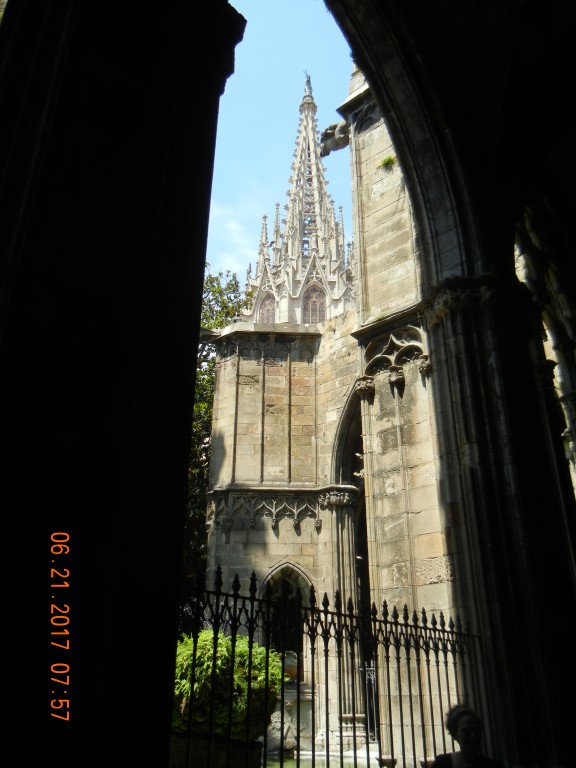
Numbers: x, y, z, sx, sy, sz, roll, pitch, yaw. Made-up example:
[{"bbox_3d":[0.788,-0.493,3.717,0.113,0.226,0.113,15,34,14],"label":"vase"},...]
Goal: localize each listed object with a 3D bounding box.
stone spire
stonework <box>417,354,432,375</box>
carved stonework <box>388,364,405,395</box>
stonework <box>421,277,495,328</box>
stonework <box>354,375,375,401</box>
[{"bbox_3d":[2.464,-19.830,71.785,13.500,38.000,13.500,2,-26,-4],"label":"stone spire"},{"bbox_3d":[1.903,-0.257,9.285,0.170,0.250,0.160,-21,-33,36],"label":"stonework"},{"bbox_3d":[1.552,-0.064,9.528,0.175,0.355,0.170,-21,-33,36],"label":"carved stonework"},{"bbox_3d":[2.457,-1.150,9.285,0.950,0.460,0.620,-21,-33,36],"label":"stonework"},{"bbox_3d":[1.130,0.053,9.841,0.215,0.290,0.190,-21,-33,36],"label":"stonework"}]

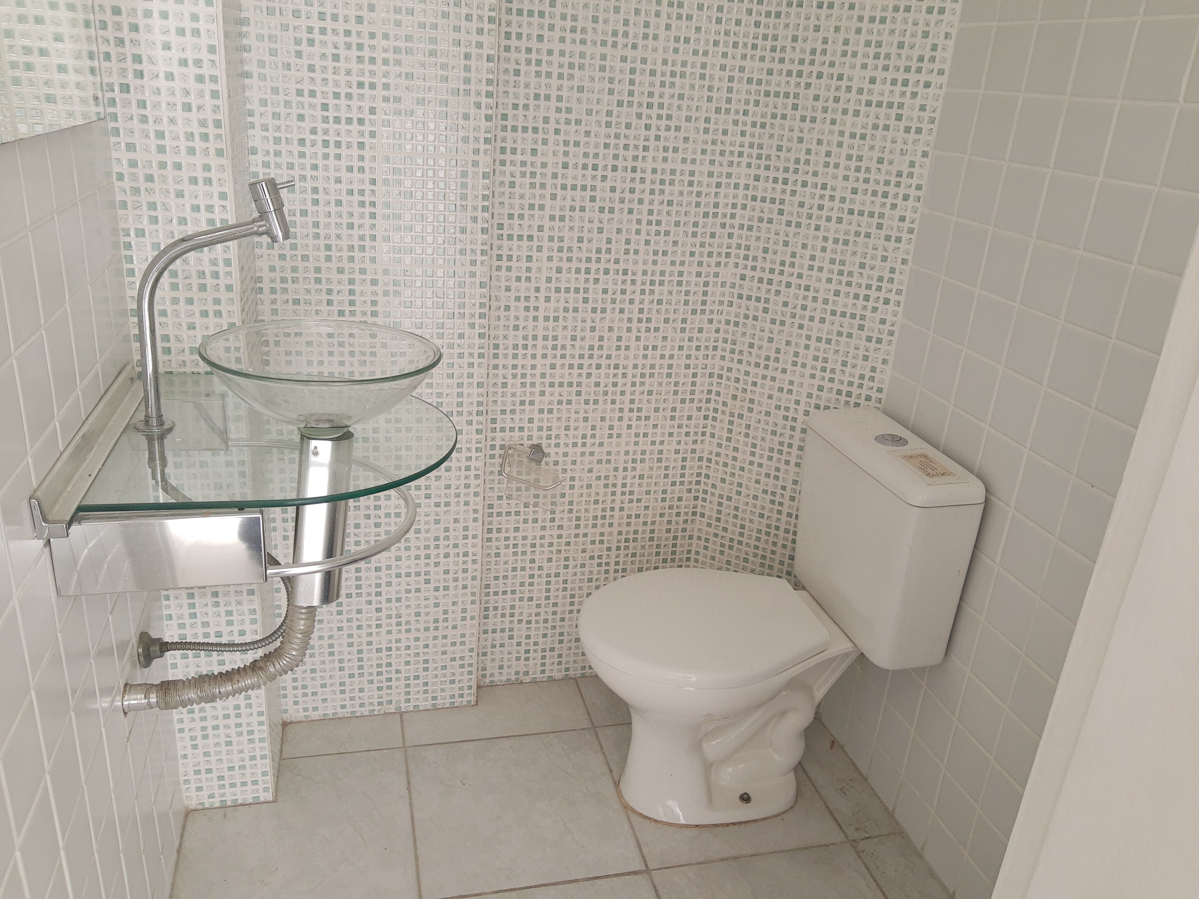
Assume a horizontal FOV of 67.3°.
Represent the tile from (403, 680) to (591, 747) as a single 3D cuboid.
[{"bbox_3d":[-0.233,0.597,2.045,0.410,0.010,0.180,-1,22,-15],"label":"tile"}]

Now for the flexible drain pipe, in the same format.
[{"bbox_3d":[-0.542,0.300,1.298,0.265,0.143,0.074,-1,22,-15],"label":"flexible drain pipe"}]

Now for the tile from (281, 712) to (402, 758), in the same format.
[{"bbox_3d":[-0.546,0.617,1.932,0.254,0.010,0.118,-1,22,-15],"label":"tile"}]

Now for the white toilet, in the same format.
[{"bbox_3d":[0.272,0.343,1.738,0.638,0.756,0.396,-1,22,-15],"label":"white toilet"}]

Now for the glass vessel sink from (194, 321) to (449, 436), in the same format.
[{"bbox_3d":[-0.374,-0.084,1.222,0.301,0.121,0.301,-1,22,-15],"label":"glass vessel sink"}]

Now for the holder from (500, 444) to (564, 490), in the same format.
[{"bbox_3d":[-0.139,0.044,1.906,0.141,0.094,0.070,-1,22,-15],"label":"holder"}]

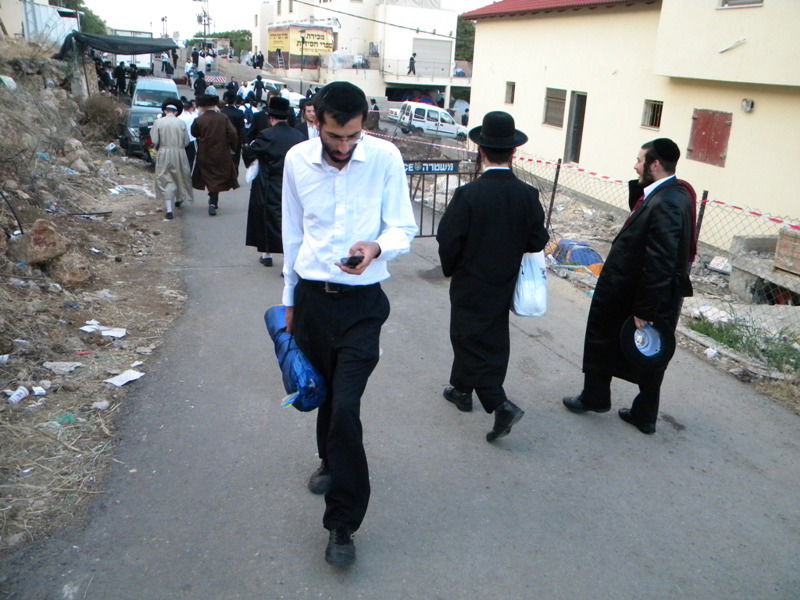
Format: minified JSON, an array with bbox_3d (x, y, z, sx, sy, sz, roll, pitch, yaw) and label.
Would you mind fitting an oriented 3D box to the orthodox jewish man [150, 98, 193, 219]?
[{"bbox_3d":[-3.540,-2.220,10.018,0.620,1.780,0.550,-3,19,-15],"label":"orthodox jewish man"}]

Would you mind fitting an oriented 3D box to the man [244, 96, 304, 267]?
[{"bbox_3d":[-1.407,-1.296,7.200,0.620,1.860,0.500,-4,21,-16],"label":"man"}]

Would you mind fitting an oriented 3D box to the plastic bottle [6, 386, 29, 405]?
[{"bbox_3d":[-2.154,0.536,3.640,0.072,0.072,0.130,9,20,20],"label":"plastic bottle"}]

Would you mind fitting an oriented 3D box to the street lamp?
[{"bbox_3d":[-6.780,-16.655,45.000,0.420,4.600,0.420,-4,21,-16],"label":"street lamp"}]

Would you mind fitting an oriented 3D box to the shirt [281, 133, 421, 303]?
[{"bbox_3d":[-0.173,-0.251,2.297,0.500,0.630,0.370,1,19,-3],"label":"shirt"}]

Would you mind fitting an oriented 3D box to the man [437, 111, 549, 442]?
[{"bbox_3d":[0.503,-0.130,3.589,0.580,1.760,0.600,-3,19,-15],"label":"man"}]

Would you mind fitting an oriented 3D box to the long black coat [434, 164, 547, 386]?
[{"bbox_3d":[0.512,-0.107,3.600,0.560,1.240,0.400,-3,19,-15],"label":"long black coat"}]

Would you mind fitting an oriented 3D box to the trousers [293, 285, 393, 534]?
[{"bbox_3d":[-0.233,0.409,2.591,0.390,0.990,0.520,1,19,-3],"label":"trousers"}]

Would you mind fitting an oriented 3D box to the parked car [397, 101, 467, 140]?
[{"bbox_3d":[2.200,-10.400,37.800,4.050,1.820,1.680,1,18,-19],"label":"parked car"}]

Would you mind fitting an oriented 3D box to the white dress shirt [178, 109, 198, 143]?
[{"bbox_3d":[-3.546,-2.922,10.900,0.460,0.650,0.280,-3,21,-14],"label":"white dress shirt"}]

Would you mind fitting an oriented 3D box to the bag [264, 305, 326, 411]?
[{"bbox_3d":[-0.396,0.204,2.420,0.145,0.145,0.460,-7,59,-26],"label":"bag"}]

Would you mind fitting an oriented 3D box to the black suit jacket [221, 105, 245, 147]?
[{"bbox_3d":[-2.830,-2.922,10.900,0.500,0.760,0.300,-3,21,-14],"label":"black suit jacket"}]

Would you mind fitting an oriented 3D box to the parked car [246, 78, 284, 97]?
[{"bbox_3d":[-8.177,-13.275,41.500,4.200,1.500,1.700,19,24,28],"label":"parked car"}]

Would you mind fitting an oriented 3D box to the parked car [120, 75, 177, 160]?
[{"bbox_3d":[-7.512,-5.523,19.800,1.850,2.050,4.700,-4,21,-18],"label":"parked car"}]

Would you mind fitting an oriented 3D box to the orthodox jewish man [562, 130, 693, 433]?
[{"bbox_3d":[1.334,-0.071,3.761,0.660,1.730,0.560,13,23,27],"label":"orthodox jewish man"}]

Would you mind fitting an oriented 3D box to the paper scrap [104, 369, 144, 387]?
[{"bbox_3d":[-1.831,0.511,4.309,0.145,0.020,0.220,12,22,24],"label":"paper scrap"}]

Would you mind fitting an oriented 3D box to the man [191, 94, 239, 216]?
[{"bbox_3d":[-2.895,-2.255,10.100,0.700,1.800,0.520,-3,21,-15],"label":"man"}]

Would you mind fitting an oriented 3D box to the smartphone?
[{"bbox_3d":[-0.147,-0.121,2.030,0.055,0.016,0.108,9,14,38],"label":"smartphone"}]

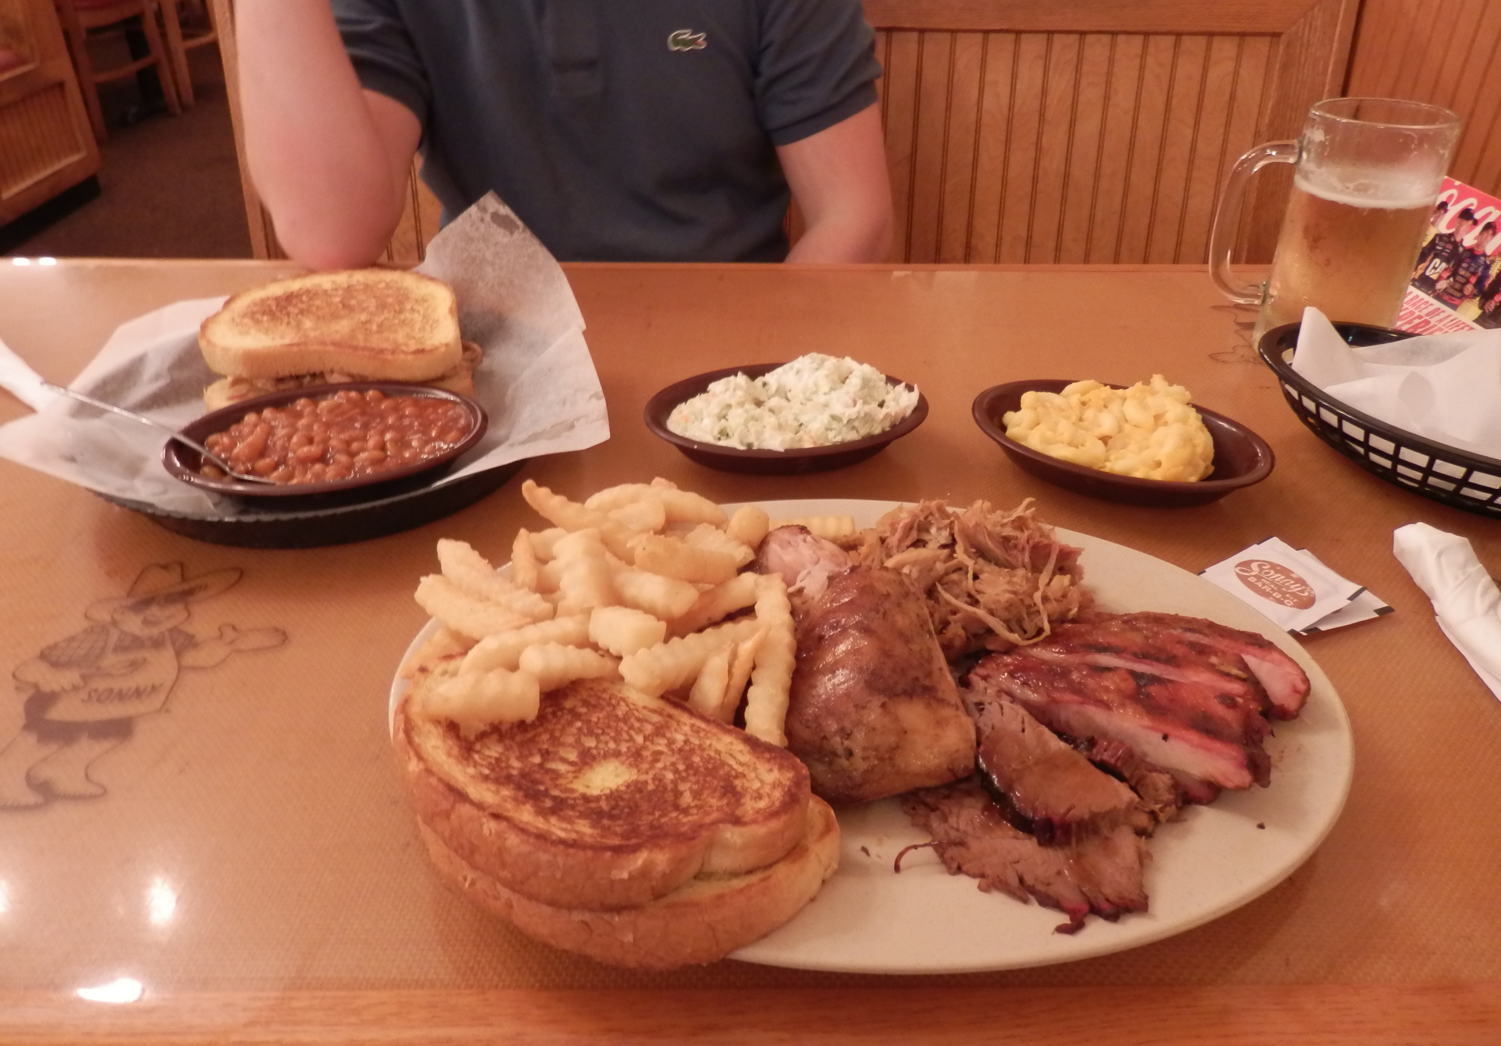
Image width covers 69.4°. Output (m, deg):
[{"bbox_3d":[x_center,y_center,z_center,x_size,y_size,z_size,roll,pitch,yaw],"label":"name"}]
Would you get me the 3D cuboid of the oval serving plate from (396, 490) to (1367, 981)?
[{"bbox_3d":[0.044,0.070,0.427,0.362,0.027,0.255,1,34,1],"label":"oval serving plate"}]

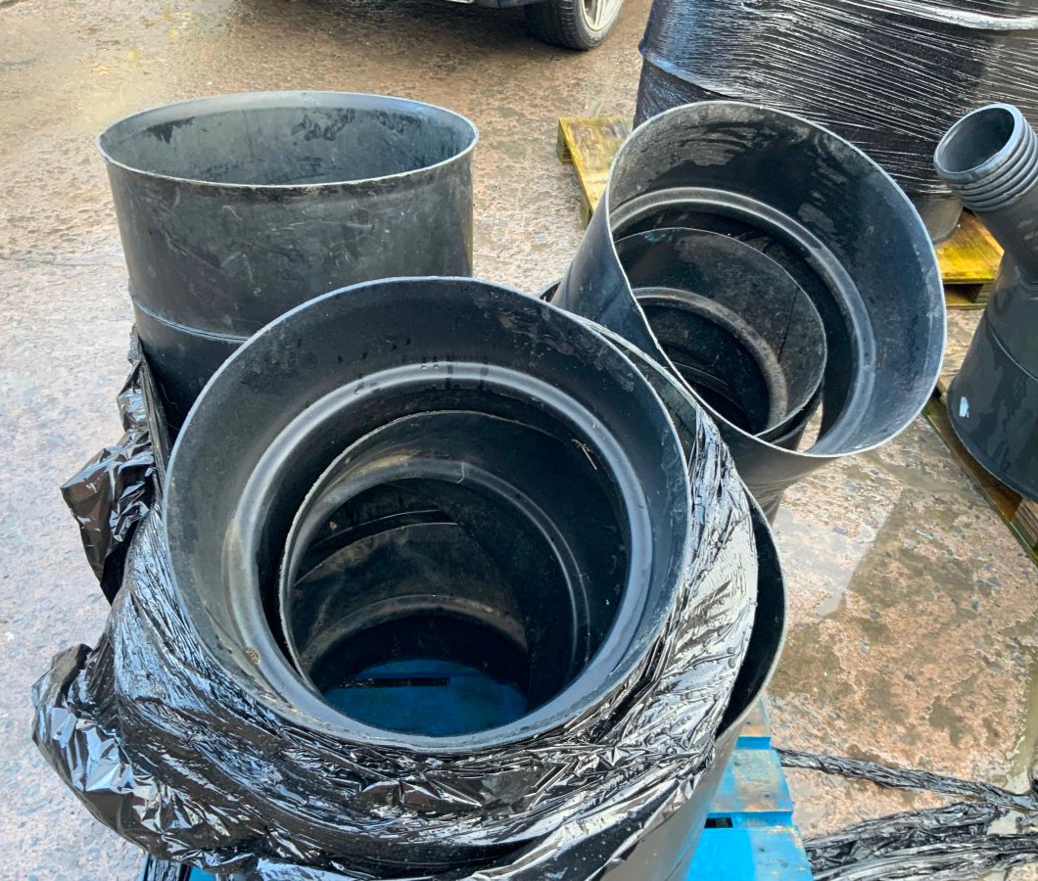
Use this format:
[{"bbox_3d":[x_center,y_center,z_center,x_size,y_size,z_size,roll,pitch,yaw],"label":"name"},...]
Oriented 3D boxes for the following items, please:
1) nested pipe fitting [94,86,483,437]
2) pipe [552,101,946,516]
[{"bbox_3d":[-0.351,-0.203,1.658,0.560,0.620,0.560,1,31,-1],"label":"nested pipe fitting"},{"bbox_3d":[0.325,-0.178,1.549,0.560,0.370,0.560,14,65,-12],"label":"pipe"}]

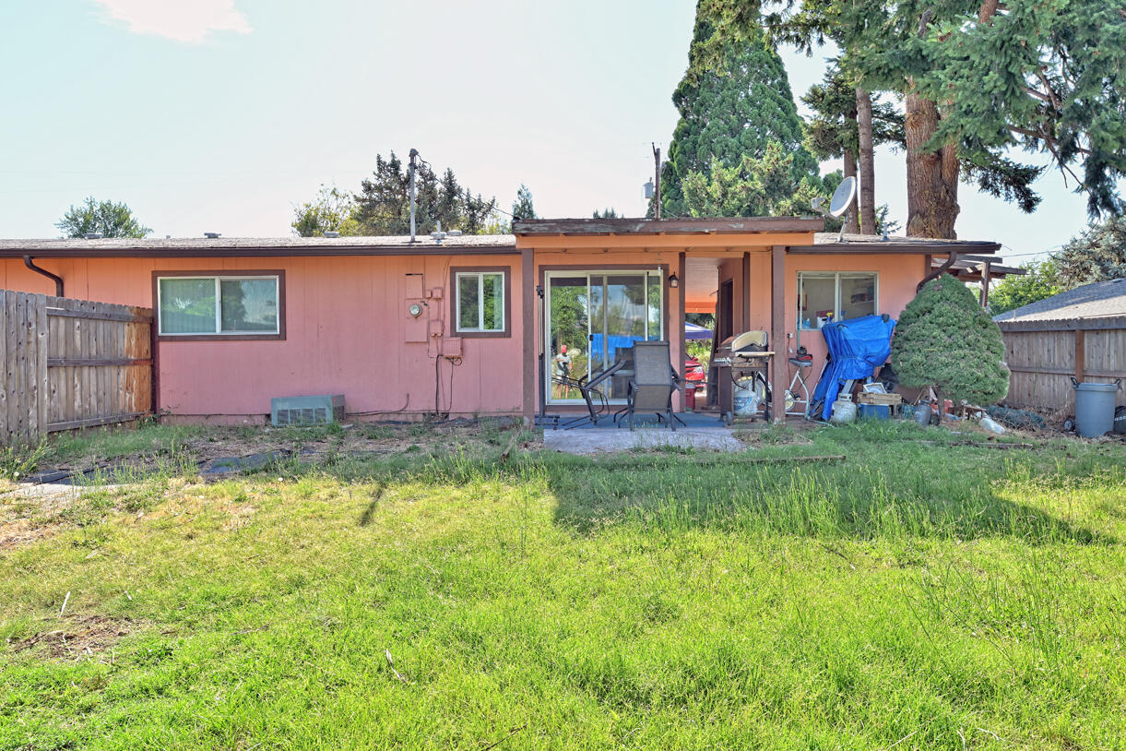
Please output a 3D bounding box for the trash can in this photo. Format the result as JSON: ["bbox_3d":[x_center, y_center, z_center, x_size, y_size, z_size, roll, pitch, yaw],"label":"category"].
[{"bbox_3d":[6.970,0.415,9.800,0.620,0.790,0.580,0,2,19],"label":"trash can"}]

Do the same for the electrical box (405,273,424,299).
[{"bbox_3d":[-2.225,-1.330,11.270,0.260,0.375,0.110,0,1,0],"label":"electrical box"}]

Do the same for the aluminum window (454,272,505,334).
[{"bbox_3d":[-1.248,-1.107,11.330,0.750,0.910,0.090,0,1,0],"label":"aluminum window"}]

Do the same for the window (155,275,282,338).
[{"bbox_3d":[-5.200,-1.055,11.330,1.830,0.905,0.090,0,1,0],"label":"window"}]

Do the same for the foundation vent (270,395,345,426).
[{"bbox_3d":[-3.740,0.520,11.050,0.870,0.410,0.530,0,1,0],"label":"foundation vent"}]

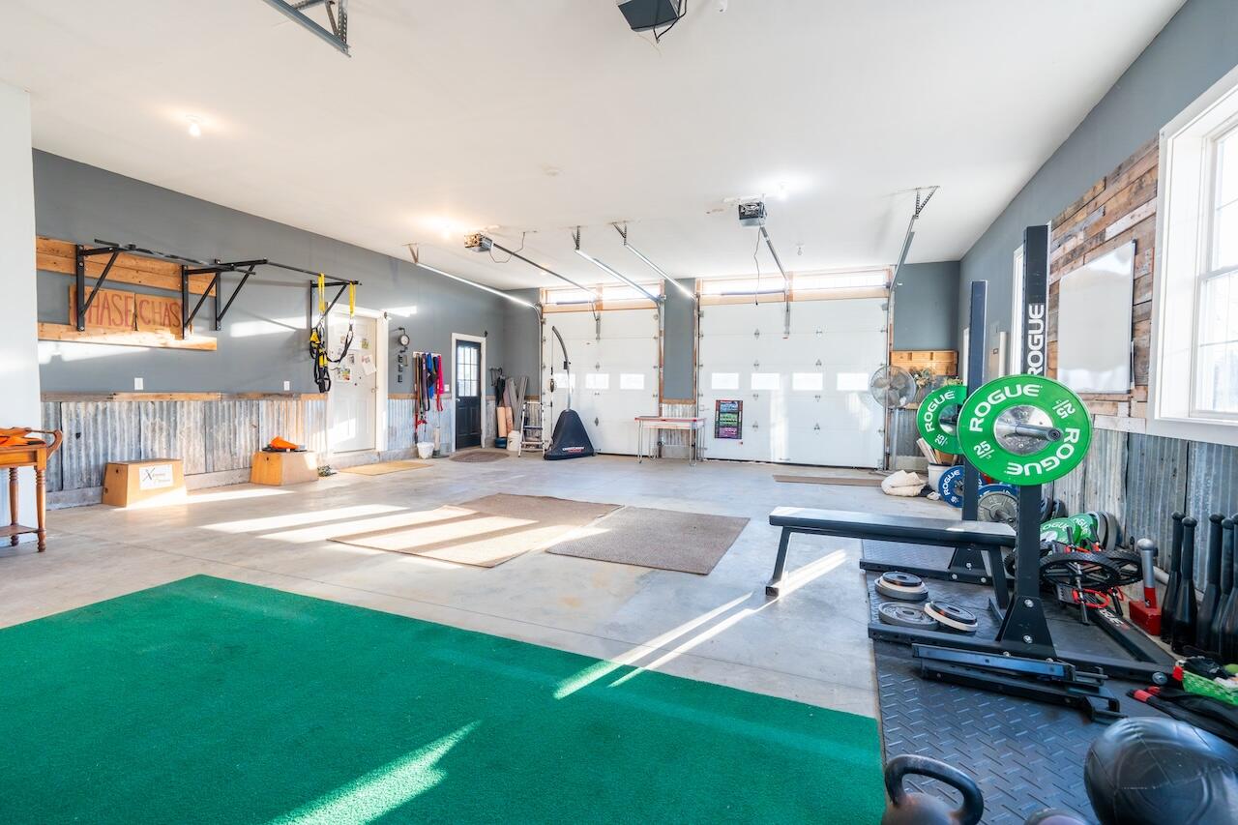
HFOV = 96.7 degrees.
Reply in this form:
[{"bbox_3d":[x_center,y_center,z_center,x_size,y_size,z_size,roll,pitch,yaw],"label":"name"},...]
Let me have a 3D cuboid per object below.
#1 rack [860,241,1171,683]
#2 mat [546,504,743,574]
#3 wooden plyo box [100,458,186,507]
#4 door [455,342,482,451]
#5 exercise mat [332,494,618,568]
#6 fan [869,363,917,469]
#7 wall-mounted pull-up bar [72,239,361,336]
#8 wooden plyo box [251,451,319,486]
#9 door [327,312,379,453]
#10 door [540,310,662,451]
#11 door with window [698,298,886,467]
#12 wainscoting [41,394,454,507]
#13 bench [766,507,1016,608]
[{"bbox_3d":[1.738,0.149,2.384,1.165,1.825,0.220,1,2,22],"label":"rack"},{"bbox_3d":[0.341,0.978,4.496,1.192,0.012,1.697,2,2,22],"label":"mat"},{"bbox_3d":[-4.702,0.683,5.488,0.384,0.391,0.540,2,2,22],"label":"wooden plyo box"},{"bbox_3d":[-2.912,-0.344,10.599,0.050,2.038,0.774,2,2,22],"label":"door"},{"bbox_3d":[-1.070,0.945,4.851,1.504,0.012,2.160,2,2,24],"label":"exercise mat"},{"bbox_3d":[4.224,0.102,8.479,0.630,1.635,0.480,1,2,22],"label":"fan"},{"bbox_3d":[-4.239,-1.258,6.080,0.876,0.926,2.788,2,2,22],"label":"wall-mounted pull-up bar"},{"bbox_3d":[-4.052,0.657,6.694,0.526,0.364,0.506,2,2,22],"label":"wooden plyo box"},{"bbox_3d":[-3.895,-0.406,8.092,0.060,2.020,0.910,1,2,22],"label":"door"},{"bbox_3d":[-0.364,-0.585,10.708,2.440,2.765,0.080,1,2,22],"label":"door"},{"bbox_3d":[2.908,-0.498,9.509,3.086,2.799,0.060,2,2,22],"label":"door with window"},{"bbox_3d":[-4.114,0.282,7.518,0.080,1.075,5.560,1,2,22],"label":"wainscoting"},{"bbox_3d":[1.480,0.826,3.081,1.230,0.435,0.410,1,2,22],"label":"bench"}]

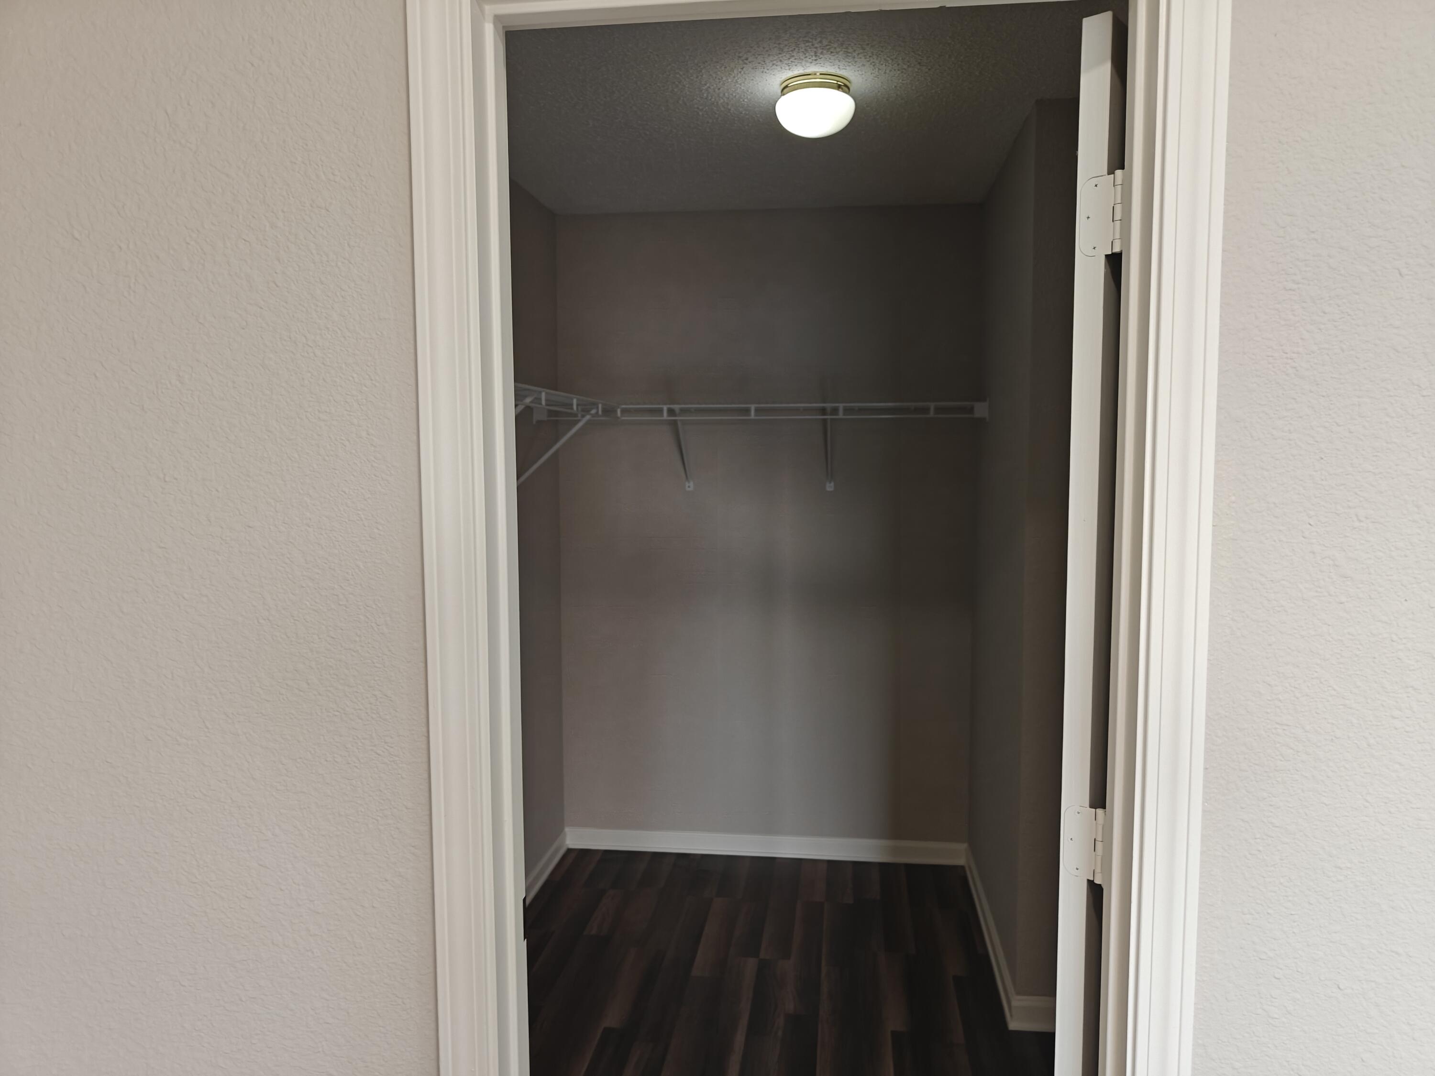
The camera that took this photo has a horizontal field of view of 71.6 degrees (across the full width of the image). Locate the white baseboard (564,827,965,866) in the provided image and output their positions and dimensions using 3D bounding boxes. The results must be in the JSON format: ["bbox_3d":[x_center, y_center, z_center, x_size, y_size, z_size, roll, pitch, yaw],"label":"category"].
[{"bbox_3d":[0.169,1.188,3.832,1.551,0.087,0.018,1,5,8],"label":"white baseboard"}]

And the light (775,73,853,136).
[{"bbox_3d":[0.238,-1.034,2.417,0.193,0.114,0.193,1,5,8],"label":"light"}]

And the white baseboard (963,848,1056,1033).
[{"bbox_3d":[0.917,1.243,3.210,0.118,0.087,1.060,1,5,8],"label":"white baseboard"}]

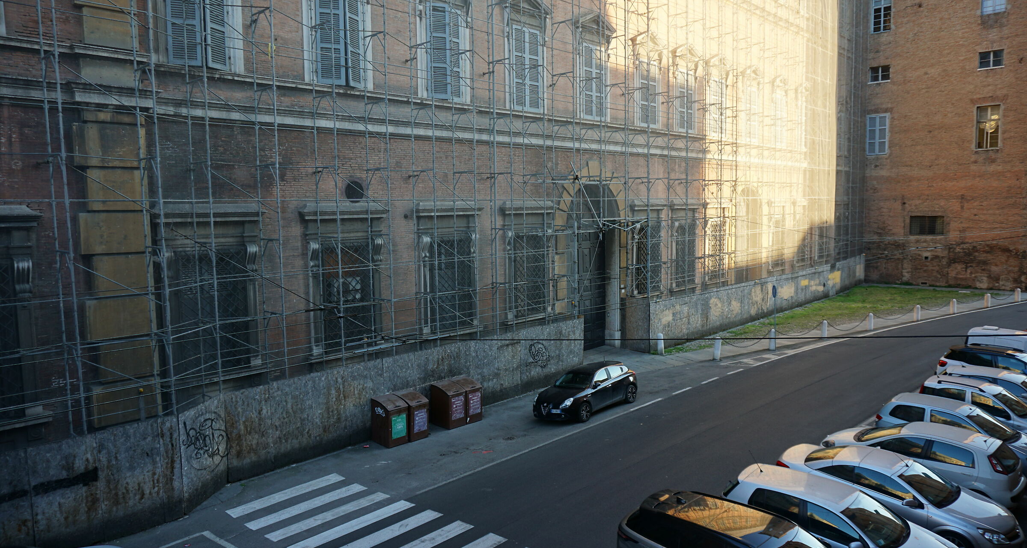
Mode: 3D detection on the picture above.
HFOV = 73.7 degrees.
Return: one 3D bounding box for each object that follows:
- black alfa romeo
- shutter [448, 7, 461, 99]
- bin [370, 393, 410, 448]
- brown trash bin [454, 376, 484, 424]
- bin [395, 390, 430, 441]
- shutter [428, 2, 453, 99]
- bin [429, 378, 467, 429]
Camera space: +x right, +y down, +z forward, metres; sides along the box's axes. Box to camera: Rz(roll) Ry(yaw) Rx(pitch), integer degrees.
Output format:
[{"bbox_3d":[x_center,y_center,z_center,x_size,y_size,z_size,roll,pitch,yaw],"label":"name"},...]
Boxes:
[{"bbox_3d":[2.460,3.783,22.836,1.798,1.460,4.351,4,7,43],"label":"black alfa romeo"},{"bbox_3d":[-2.084,-7.732,24.321,0.050,3.200,0.800,2,6,33],"label":"shutter"},{"bbox_3d":[-3.649,4.309,20.145,0.680,1.290,0.970,-6,7,-43],"label":"bin"},{"bbox_3d":[-1.569,4.079,22.165,0.660,1.290,0.960,-6,7,-43],"label":"brown trash bin"},{"bbox_3d":[-3.129,4.254,20.621,0.670,1.290,0.960,-6,7,-43],"label":"bin"},{"bbox_3d":[-2.575,-7.669,23.649,0.810,3.210,0.050,-3,6,-22],"label":"shutter"},{"bbox_3d":[-2.072,4.133,21.700,0.680,1.290,0.960,-6,7,-43],"label":"bin"}]

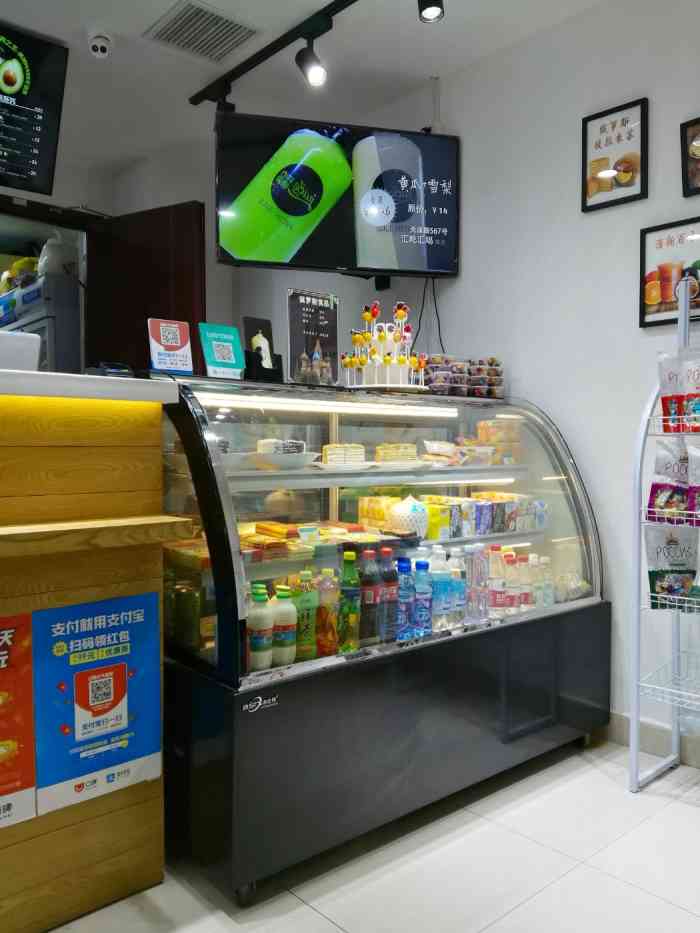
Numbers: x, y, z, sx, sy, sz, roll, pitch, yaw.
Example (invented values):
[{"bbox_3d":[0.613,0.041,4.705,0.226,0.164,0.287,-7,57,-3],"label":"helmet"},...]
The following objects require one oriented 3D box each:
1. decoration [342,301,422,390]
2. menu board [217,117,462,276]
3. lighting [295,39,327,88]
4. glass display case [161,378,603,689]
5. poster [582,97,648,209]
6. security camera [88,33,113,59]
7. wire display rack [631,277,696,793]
[{"bbox_3d":[0.115,-0.435,2.480,0.285,0.318,0.285,0,0,0],"label":"decoration"},{"bbox_3d":[-0.037,-1.072,2.824,0.972,0.568,0.075,0,2,-11],"label":"menu board"},{"bbox_3d":[-0.138,-1.426,2.480,0.080,0.170,0.115,0,0,-37],"label":"lighting"},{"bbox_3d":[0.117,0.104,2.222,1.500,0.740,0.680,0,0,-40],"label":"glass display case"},{"bbox_3d":[0.916,-1.076,2.437,0.020,0.335,0.243,0,0,-41],"label":"poster"},{"bbox_3d":[-0.949,-1.601,2.665,0.092,0.075,0.092,0,0,-18],"label":"security camera"},{"bbox_3d":[1.094,0.185,1.976,0.290,1.550,0.470,0,0,-41],"label":"wire display rack"}]

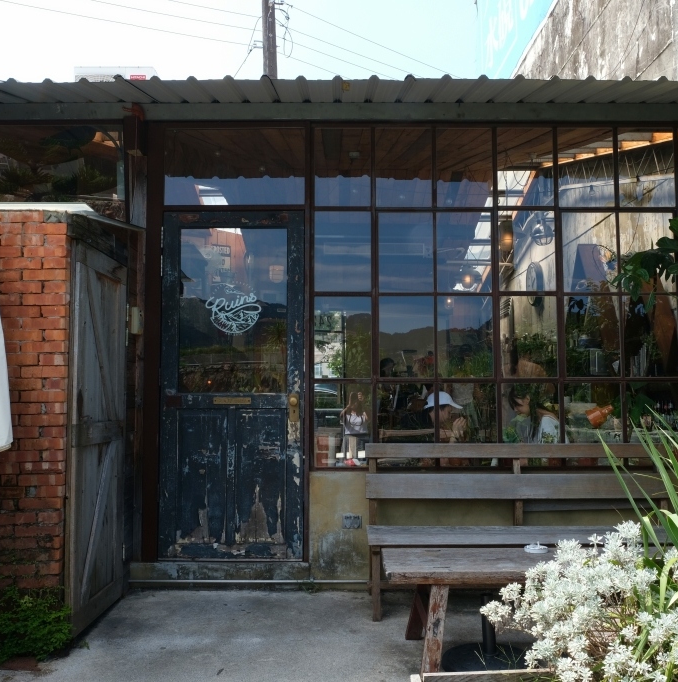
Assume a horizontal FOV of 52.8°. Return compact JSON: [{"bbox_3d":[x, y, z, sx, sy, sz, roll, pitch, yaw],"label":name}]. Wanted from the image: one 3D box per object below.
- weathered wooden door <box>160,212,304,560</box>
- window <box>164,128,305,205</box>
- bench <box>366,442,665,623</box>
[{"bbox_3d":[-0.676,0.265,4.272,0.921,2.171,0.060,0,-4,0],"label":"weathered wooden door"},{"bbox_3d":[-0.676,-1.117,4.364,0.926,0.522,0.070,0,-4,0],"label":"window"},{"bbox_3d":[1.065,1.050,3.859,1.830,0.900,0.520,0,-4,0],"label":"bench"}]

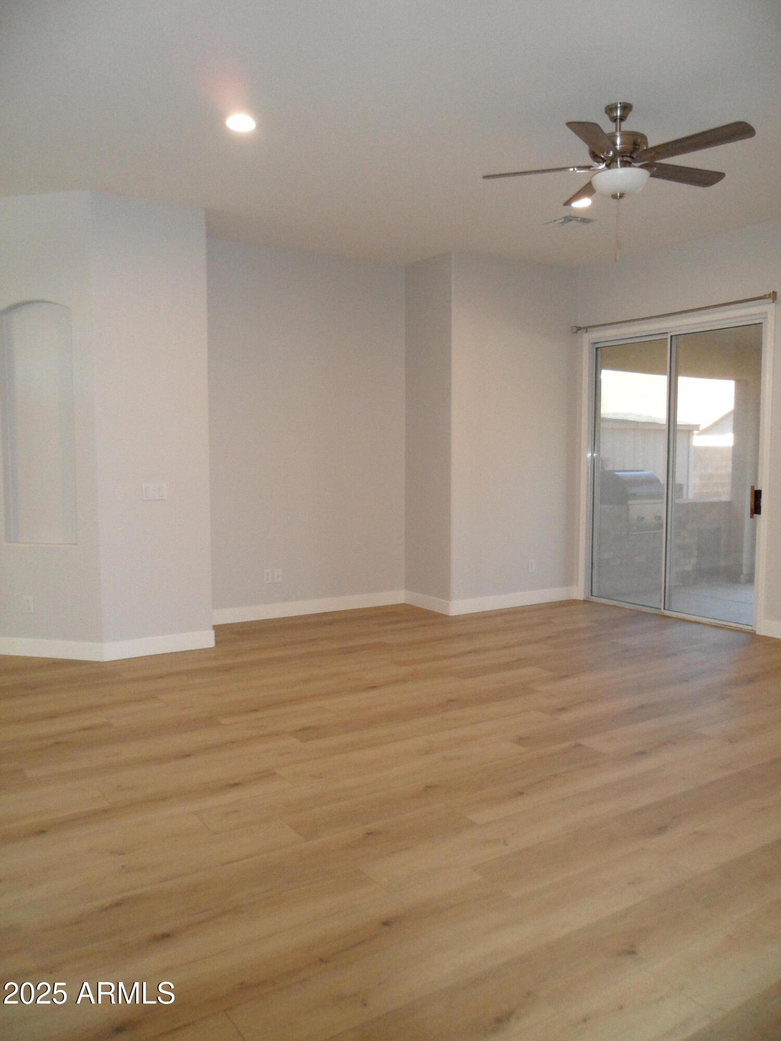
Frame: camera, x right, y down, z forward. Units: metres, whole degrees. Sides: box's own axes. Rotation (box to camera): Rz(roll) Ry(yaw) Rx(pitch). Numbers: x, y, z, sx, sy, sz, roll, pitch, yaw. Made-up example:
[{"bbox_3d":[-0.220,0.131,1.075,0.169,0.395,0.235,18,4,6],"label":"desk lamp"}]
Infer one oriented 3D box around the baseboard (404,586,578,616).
[{"bbox_3d":[0.958,0.707,7.708,1.512,0.125,0.716,-3,5,-32],"label":"baseboard"}]

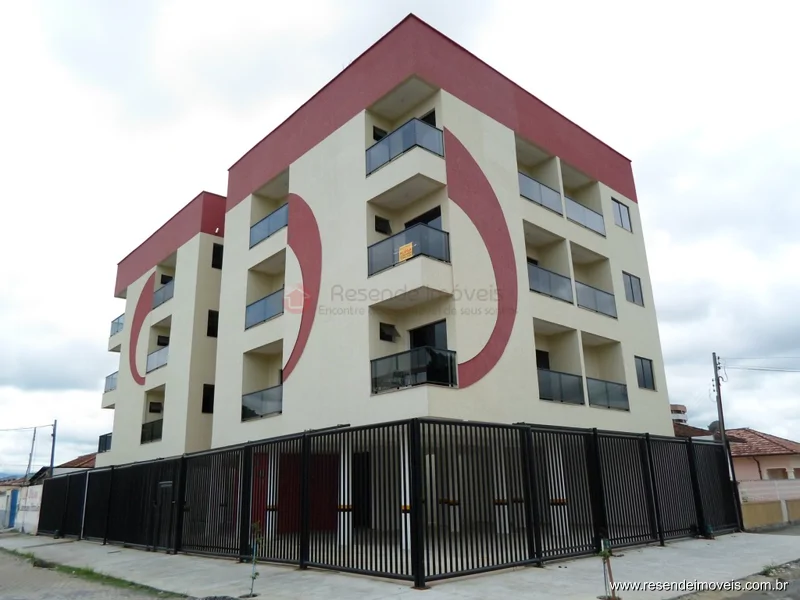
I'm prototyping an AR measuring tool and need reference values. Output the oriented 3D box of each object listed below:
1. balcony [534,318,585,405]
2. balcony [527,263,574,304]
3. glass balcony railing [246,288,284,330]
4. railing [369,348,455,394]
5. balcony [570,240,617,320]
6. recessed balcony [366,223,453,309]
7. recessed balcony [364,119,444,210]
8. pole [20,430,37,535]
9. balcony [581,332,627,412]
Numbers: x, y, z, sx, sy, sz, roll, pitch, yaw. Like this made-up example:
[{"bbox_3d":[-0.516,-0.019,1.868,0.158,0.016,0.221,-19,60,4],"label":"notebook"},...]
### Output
[{"bbox_3d":[3.939,1.776,15.623,2.080,2.103,0.955,13,-23,-40],"label":"balcony"},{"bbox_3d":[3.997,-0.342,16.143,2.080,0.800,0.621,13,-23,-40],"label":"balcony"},{"bbox_3d":[-4.186,0.314,18.002,0.064,0.777,2.387,13,-23,-40],"label":"glass balcony railing"},{"bbox_3d":[0.280,1.663,12.878,0.943,0.798,1.884,13,-23,-40],"label":"railing"},{"bbox_3d":[5.878,-0.492,18.585,2.348,2.122,0.900,14,-23,-40],"label":"balcony"},{"bbox_3d":[0.218,-0.700,13.883,0.972,1.554,1.902,13,-23,-40],"label":"recessed balcony"},{"bbox_3d":[0.140,-3.426,14.887,0.953,1.541,1.916,14,-23,-40],"label":"recessed balcony"},{"bbox_3d":[-17.753,8.617,27.694,0.160,4.814,0.160,14,-23,-40],"label":"pole"},{"bbox_3d":[5.725,2.201,17.158,2.258,2.103,0.955,13,-23,-40],"label":"balcony"}]

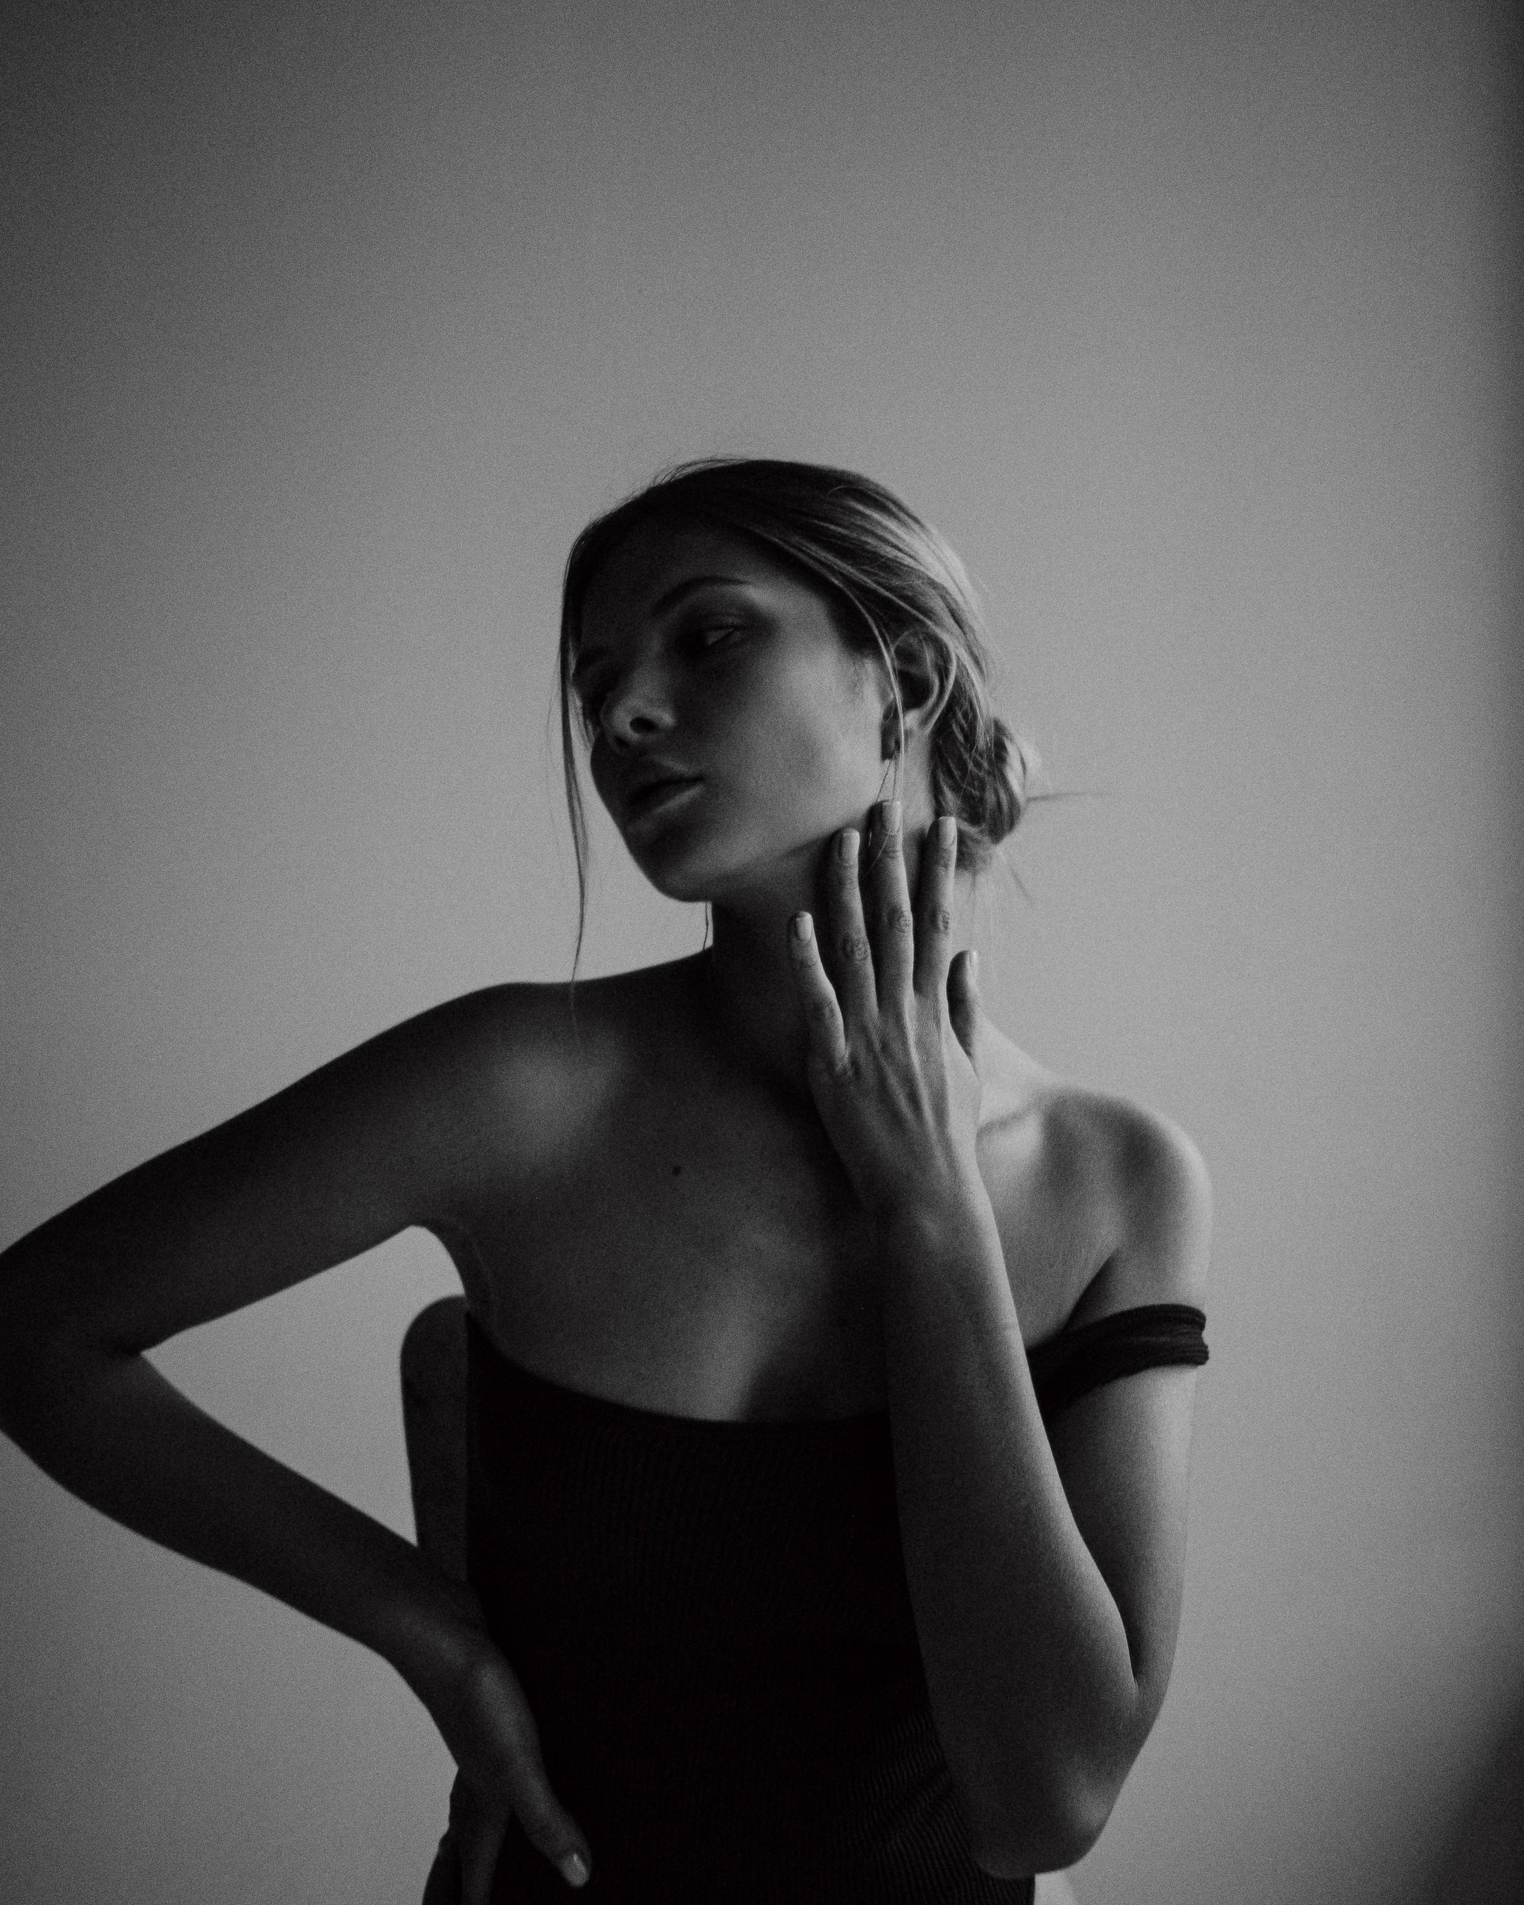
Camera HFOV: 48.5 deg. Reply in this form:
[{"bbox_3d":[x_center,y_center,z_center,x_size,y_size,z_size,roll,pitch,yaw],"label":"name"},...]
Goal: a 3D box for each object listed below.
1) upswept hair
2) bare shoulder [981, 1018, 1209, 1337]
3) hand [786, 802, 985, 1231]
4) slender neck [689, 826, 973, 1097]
[{"bbox_3d":[0.020,-0.130,0.880,0.180,0.240,0.230,-20,-11,40],"label":"upswept hair"},{"bbox_3d":[0.173,0.115,0.880,0.120,0.155,0.125,0,0,6],"label":"bare shoulder"},{"bbox_3d":[0.058,0.030,0.785,0.088,0.190,0.055,-6,-7,3],"label":"hand"},{"bbox_3d":[0.038,0.005,0.865,0.120,0.135,0.120,0,-5,21],"label":"slender neck"}]

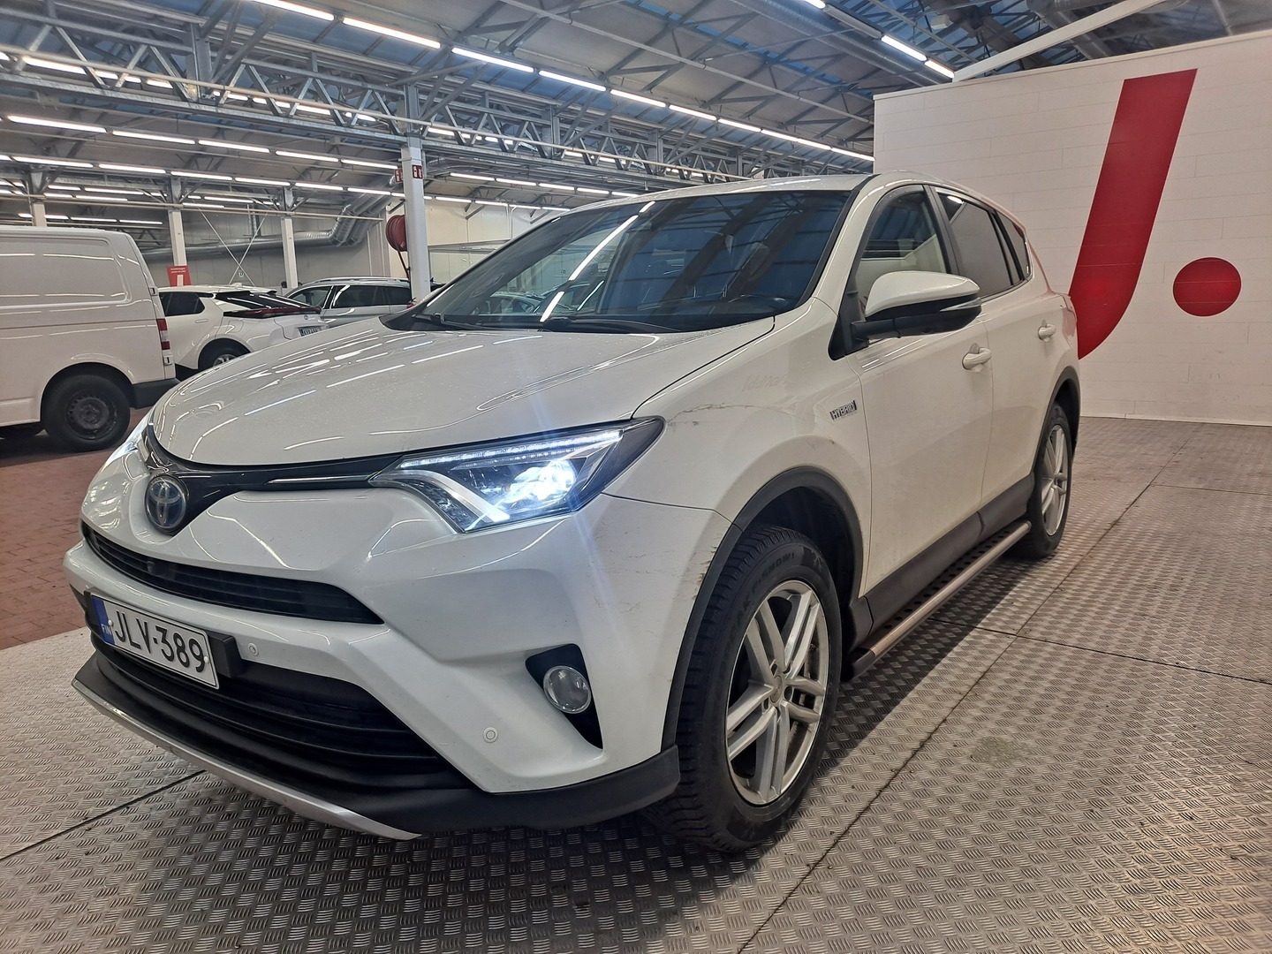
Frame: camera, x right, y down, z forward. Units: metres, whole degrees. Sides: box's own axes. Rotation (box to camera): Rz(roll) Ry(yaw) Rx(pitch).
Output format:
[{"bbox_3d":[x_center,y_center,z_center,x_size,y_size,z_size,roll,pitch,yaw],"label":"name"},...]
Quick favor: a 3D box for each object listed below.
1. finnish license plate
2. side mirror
[{"bbox_3d":[-0.946,0.314,1.792,0.442,0.118,0.015,6,16,36],"label":"finnish license plate"},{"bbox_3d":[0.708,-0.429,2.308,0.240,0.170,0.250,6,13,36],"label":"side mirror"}]

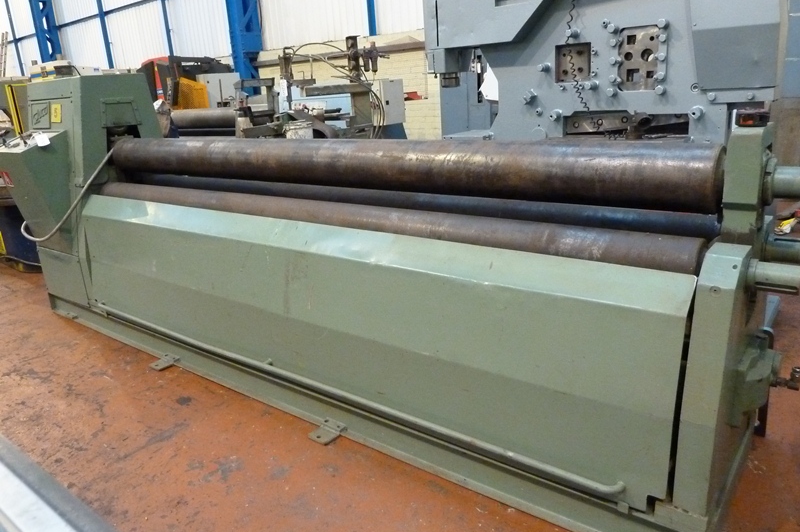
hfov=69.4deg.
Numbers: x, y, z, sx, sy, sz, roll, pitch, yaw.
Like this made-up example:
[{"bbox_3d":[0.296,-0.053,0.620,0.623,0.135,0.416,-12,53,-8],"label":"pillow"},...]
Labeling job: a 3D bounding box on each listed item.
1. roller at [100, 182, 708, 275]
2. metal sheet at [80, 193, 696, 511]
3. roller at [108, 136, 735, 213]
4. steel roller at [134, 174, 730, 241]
[{"bbox_3d":[-0.441,-0.201,2.413,3.094,0.151,0.151,10,21,37],"label":"roller"},{"bbox_3d":[-0.550,0.128,2.371,3.145,0.639,0.135,10,21,37],"label":"metal sheet"},{"bbox_3d":[-0.369,-0.440,2.453,3.094,0.191,0.191,10,21,37],"label":"roller"},{"bbox_3d":[-0.349,-0.271,2.518,3.094,0.149,0.149,10,21,37],"label":"steel roller"}]

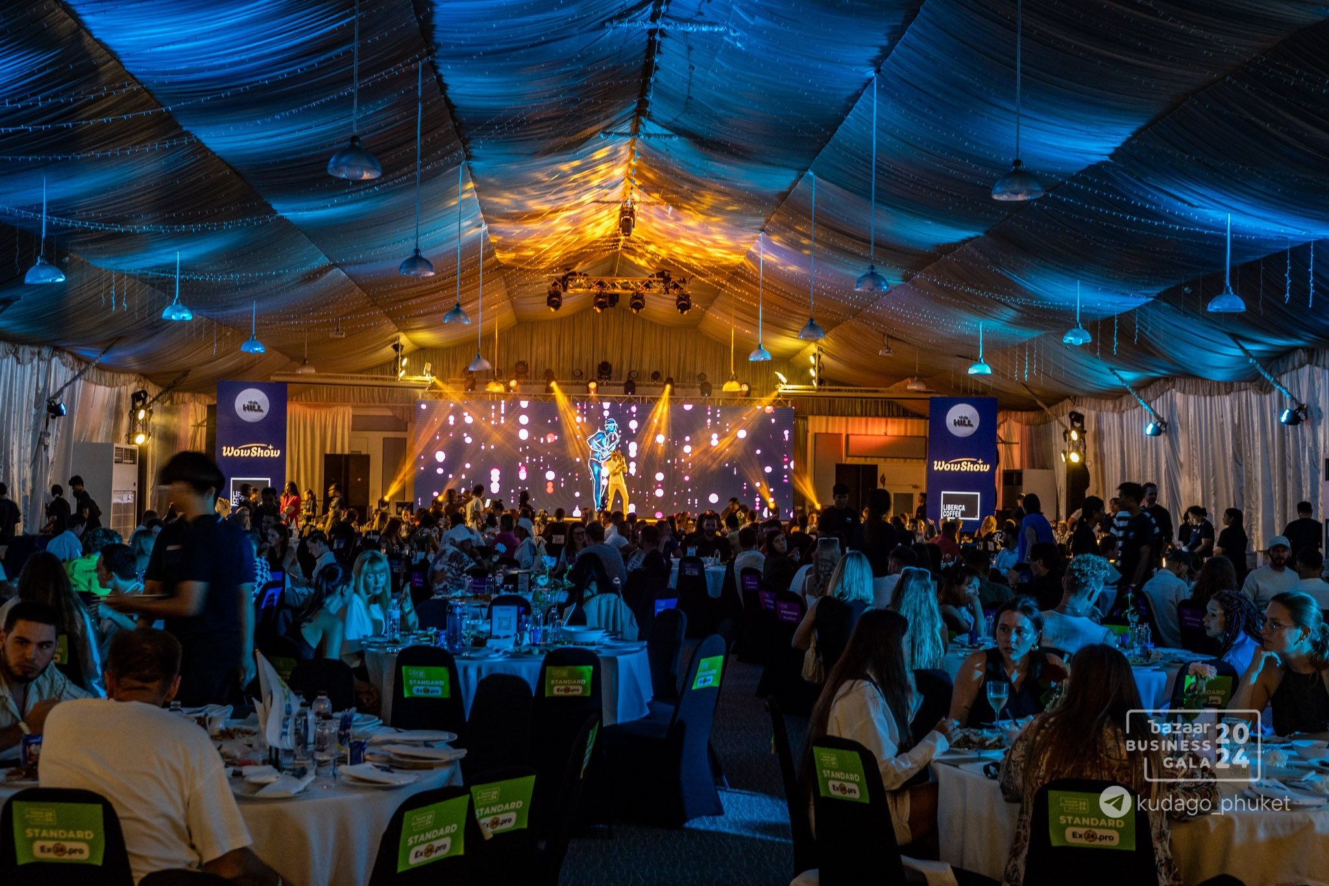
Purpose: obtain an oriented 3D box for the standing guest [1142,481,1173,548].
[{"bbox_3d":[5.771,1.353,16.500,0.500,1.780,0.360,1,-2,0],"label":"standing guest"}]

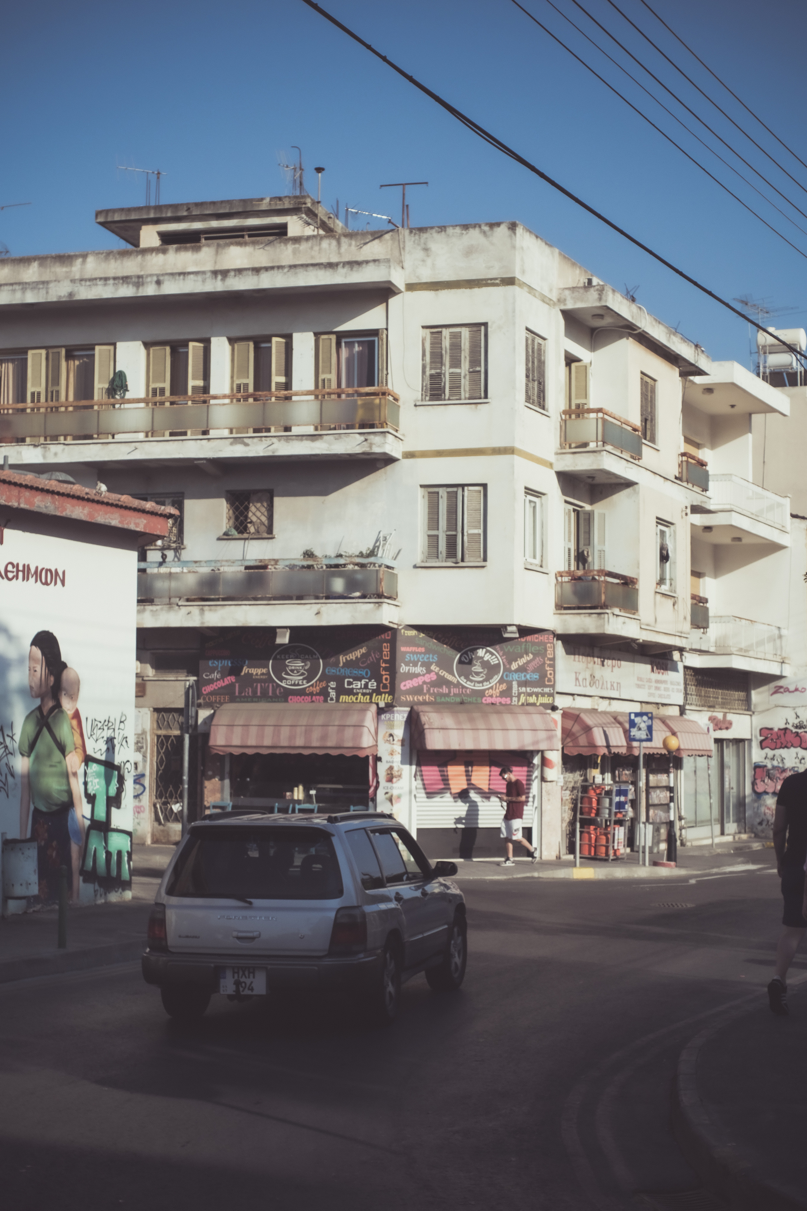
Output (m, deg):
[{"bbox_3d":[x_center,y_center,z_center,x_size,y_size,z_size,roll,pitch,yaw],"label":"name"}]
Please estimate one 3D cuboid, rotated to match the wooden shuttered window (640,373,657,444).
[{"bbox_3d":[4.945,-4.001,28.782,0.140,1.370,0.910,-3,-7,31],"label":"wooden shuttered window"}]

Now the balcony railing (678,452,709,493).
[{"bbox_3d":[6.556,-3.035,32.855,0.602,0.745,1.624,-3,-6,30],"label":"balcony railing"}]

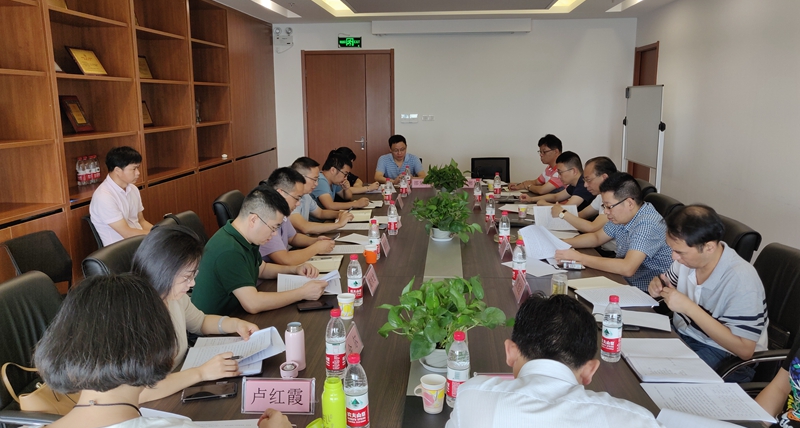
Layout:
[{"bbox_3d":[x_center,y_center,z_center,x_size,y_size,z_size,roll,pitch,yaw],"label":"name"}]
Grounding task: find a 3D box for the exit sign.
[{"bbox_3d":[-0.704,-2.434,8.212,0.340,0.150,0.030,1,11,5],"label":"exit sign"}]

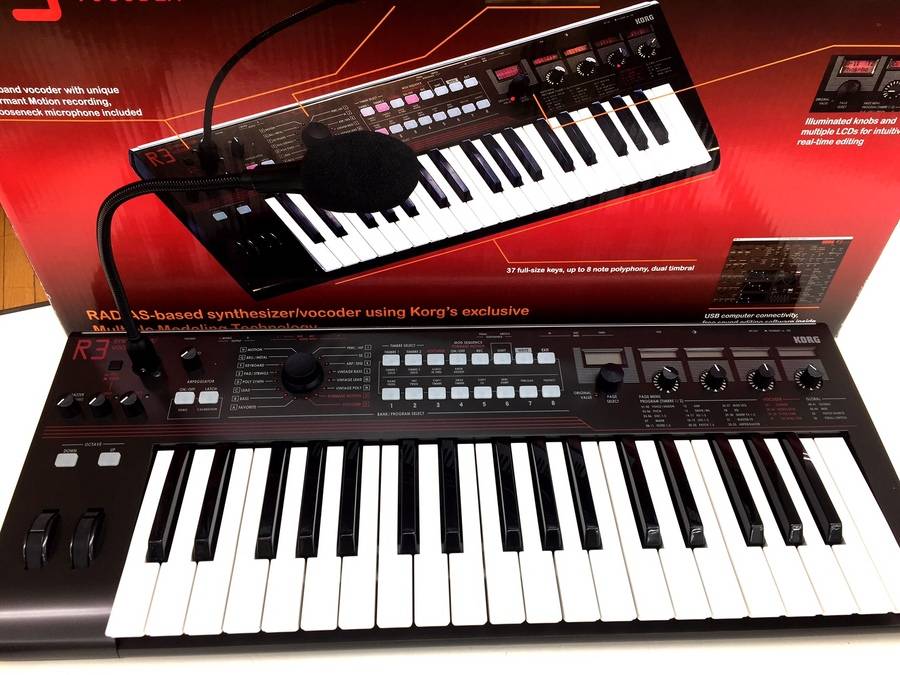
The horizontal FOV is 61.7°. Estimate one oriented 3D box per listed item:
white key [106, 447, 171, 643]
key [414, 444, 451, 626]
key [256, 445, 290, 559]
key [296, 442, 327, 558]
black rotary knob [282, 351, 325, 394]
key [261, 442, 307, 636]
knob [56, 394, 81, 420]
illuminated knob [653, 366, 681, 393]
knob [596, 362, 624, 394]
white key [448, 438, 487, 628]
[{"bbox_3d":[-0.201,0.138,0.515,0.022,0.014,0.141,-1,45,-2],"label":"white key"},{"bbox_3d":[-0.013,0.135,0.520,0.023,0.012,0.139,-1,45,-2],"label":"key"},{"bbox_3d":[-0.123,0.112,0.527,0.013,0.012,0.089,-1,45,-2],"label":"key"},{"bbox_3d":[-0.096,0.111,0.528,0.013,0.012,0.089,-1,45,-2],"label":"key"},{"bbox_3d":[-0.116,0.026,0.591,0.034,0.017,0.034,-1,51,-2],"label":"black rotary knob"},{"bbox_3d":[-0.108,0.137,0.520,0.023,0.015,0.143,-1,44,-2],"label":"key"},{"bbox_3d":[-0.285,0.051,0.563,0.013,0.013,0.013,1,45,-1],"label":"knob"},{"bbox_3d":[0.172,0.032,0.595,0.021,0.014,0.021,-1,51,-2],"label":"illuminated knob"},{"bbox_3d":[0.126,0.031,0.593,0.019,0.015,0.019,-1,51,-2],"label":"knob"},{"bbox_3d":[0.010,0.135,0.524,0.023,0.015,0.143,-1,44,-2],"label":"white key"}]

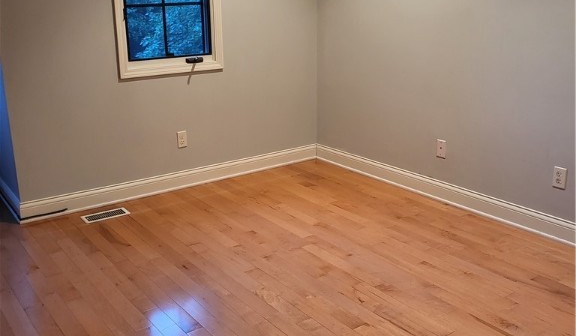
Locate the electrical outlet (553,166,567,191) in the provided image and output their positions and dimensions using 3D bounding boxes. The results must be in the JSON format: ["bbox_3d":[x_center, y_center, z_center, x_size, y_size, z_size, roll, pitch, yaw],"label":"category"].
[{"bbox_3d":[1.499,0.060,3.176,0.010,0.115,0.070,-13,21,-35],"label":"electrical outlet"}]

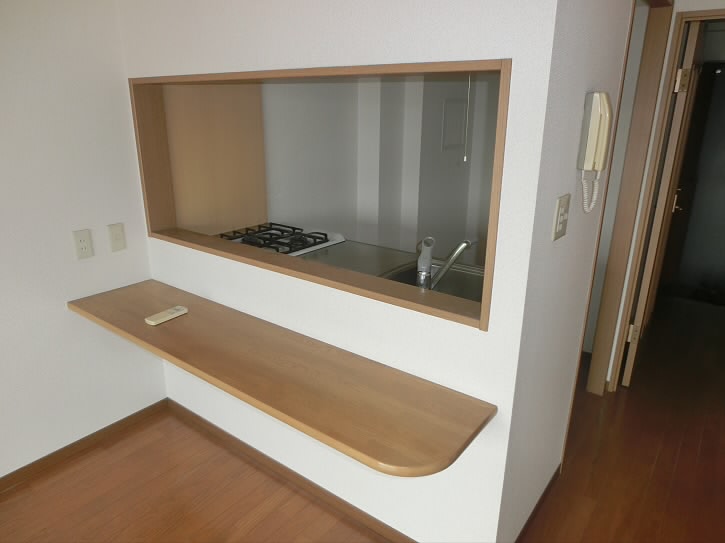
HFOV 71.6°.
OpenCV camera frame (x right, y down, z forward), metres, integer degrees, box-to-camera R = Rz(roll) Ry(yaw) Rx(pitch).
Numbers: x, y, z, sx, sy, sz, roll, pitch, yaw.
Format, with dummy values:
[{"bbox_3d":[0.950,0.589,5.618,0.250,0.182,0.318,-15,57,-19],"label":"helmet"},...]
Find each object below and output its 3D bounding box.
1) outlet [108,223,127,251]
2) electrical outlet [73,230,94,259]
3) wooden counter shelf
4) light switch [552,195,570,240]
[{"bbox_3d":[-1.081,-0.148,2.222,0.010,0.120,0.070,14,22,35],"label":"outlet"},{"bbox_3d":[-1.168,-0.113,2.114,0.010,0.120,0.070,14,22,35],"label":"electrical outlet"},{"bbox_3d":[-0.432,0.268,1.757,1.745,0.030,0.389,14,22,35],"label":"wooden counter shelf"},{"bbox_3d":[0.562,-0.150,1.405,0.010,0.120,0.116,14,22,35],"label":"light switch"}]

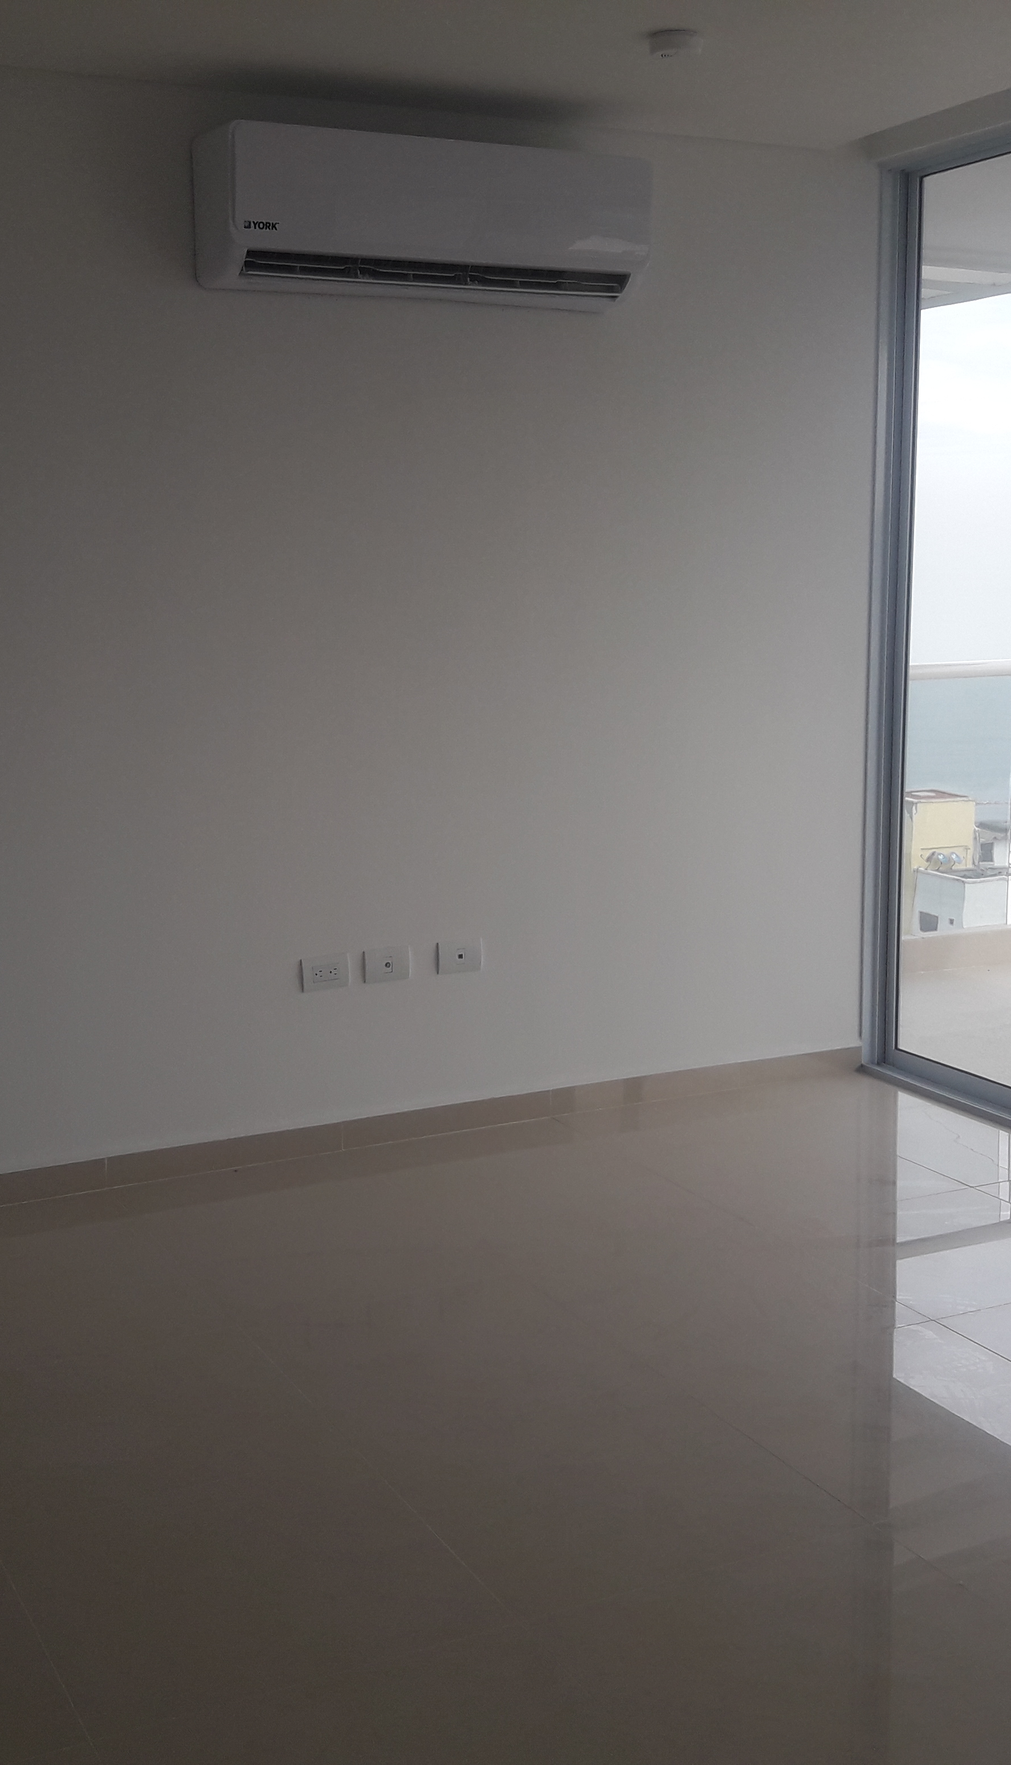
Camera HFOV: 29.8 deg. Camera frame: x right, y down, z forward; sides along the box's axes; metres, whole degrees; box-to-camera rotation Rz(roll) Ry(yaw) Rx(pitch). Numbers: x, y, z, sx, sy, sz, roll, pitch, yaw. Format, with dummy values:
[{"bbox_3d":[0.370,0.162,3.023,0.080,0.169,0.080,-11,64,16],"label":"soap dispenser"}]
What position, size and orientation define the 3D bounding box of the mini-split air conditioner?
[{"bbox_3d":[-0.175,-1.548,4.462,1.079,0.332,0.228,-5,10,-26],"label":"mini-split air conditioner"}]

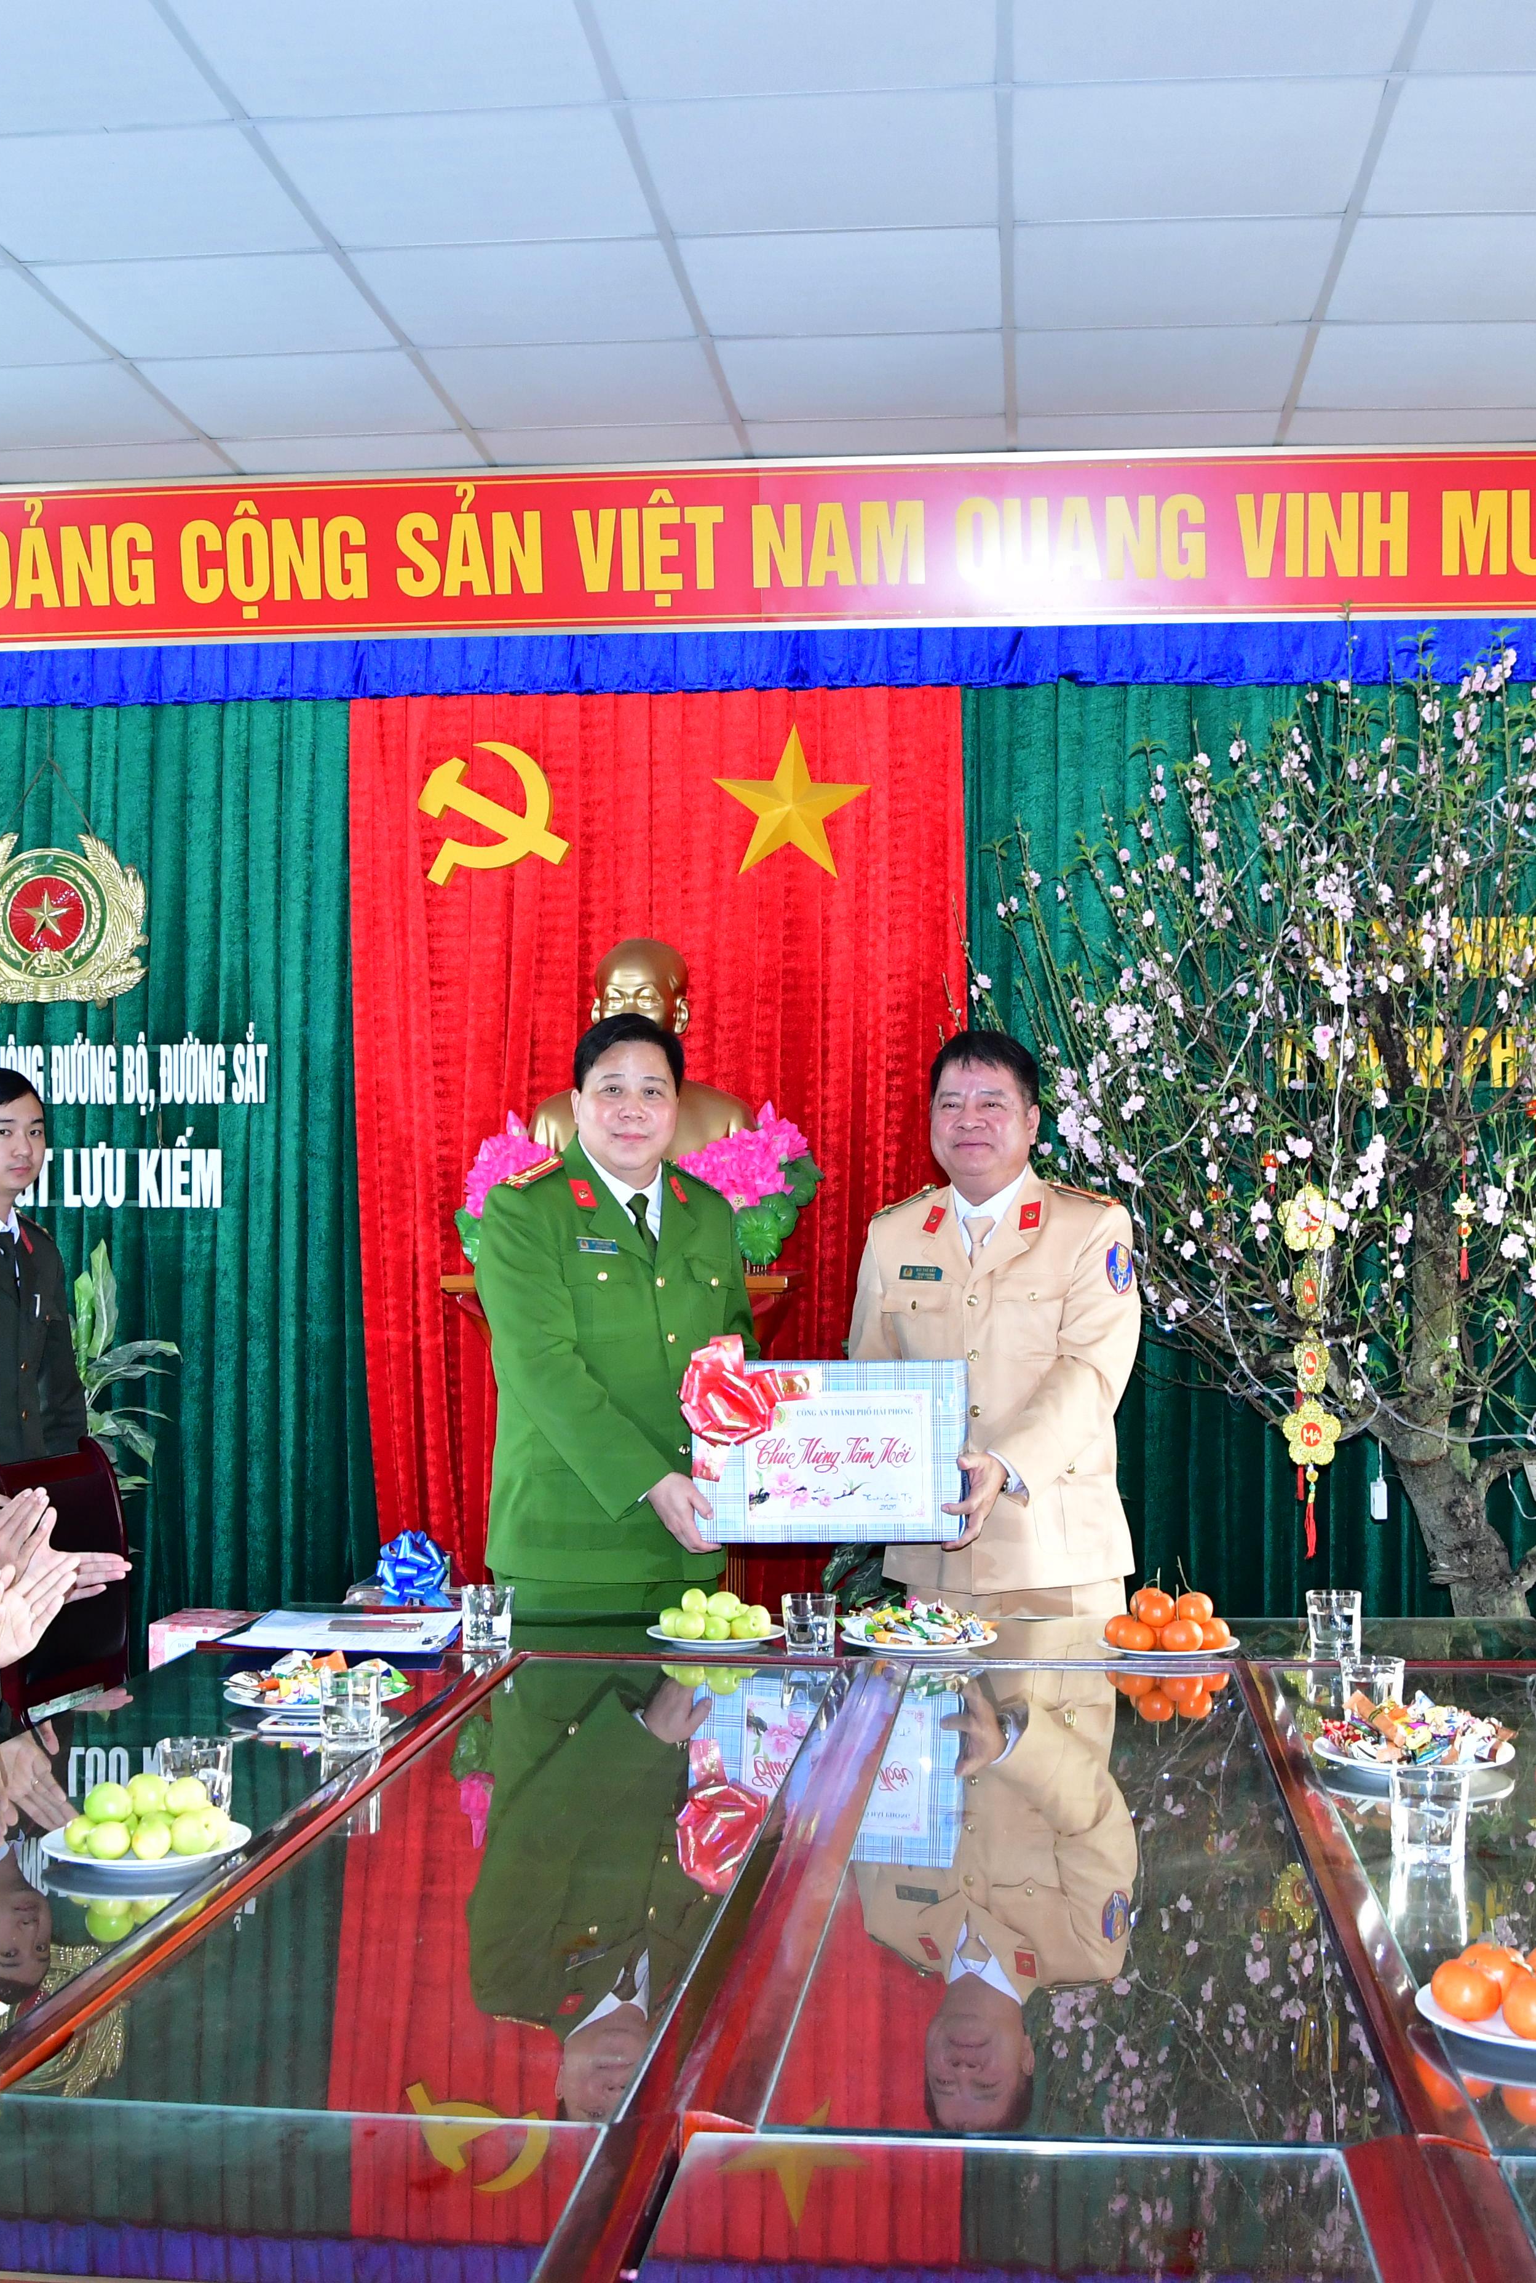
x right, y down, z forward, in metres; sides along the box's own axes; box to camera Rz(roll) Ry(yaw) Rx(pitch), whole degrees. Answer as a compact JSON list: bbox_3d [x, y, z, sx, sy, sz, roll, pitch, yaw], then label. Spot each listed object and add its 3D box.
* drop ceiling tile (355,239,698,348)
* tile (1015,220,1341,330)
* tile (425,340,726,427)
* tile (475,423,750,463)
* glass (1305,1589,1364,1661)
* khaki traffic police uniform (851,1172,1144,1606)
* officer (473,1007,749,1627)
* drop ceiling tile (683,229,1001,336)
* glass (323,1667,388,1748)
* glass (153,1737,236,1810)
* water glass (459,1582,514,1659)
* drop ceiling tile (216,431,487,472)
[{"bbox_3d":[-0.448,-1.600,4.836,0.595,0.020,0.585,0,-1,6],"label":"drop ceiling tile"},{"bbox_3d":[0.747,-1.616,4.767,0.600,0.020,0.580,0,-1,6],"label":"tile"},{"bbox_3d":[-0.399,-1.623,5.497,0.595,0.018,0.570,0,-1,6],"label":"tile"},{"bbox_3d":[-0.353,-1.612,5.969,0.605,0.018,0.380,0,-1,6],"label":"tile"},{"bbox_3d":[0.780,0.668,3.540,0.077,0.087,0.077,0,-1,5],"label":"glass"},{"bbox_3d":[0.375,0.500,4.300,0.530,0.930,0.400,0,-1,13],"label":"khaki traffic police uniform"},{"bbox_3d":[-0.232,0.640,4.053,0.500,1.690,0.430,1,-1,-27],"label":"officer"},{"bbox_3d":[0.152,-1.635,4.884,0.595,0.018,0.570,0,-1,6],"label":"drop ceiling tile"},{"bbox_3d":[-0.506,0.682,3.131,0.074,0.090,0.074,0,-1,6],"label":"glass"},{"bbox_3d":[-0.601,0.663,2.700,0.076,0.090,0.076,0,-1,6],"label":"glass"},{"bbox_3d":[-0.406,0.692,3.721,0.073,0.092,0.073,0,-1,6],"label":"water glass"},{"bbox_3d":[-0.951,-1.598,5.944,0.600,0.020,0.330,0,-1,6],"label":"drop ceiling tile"}]

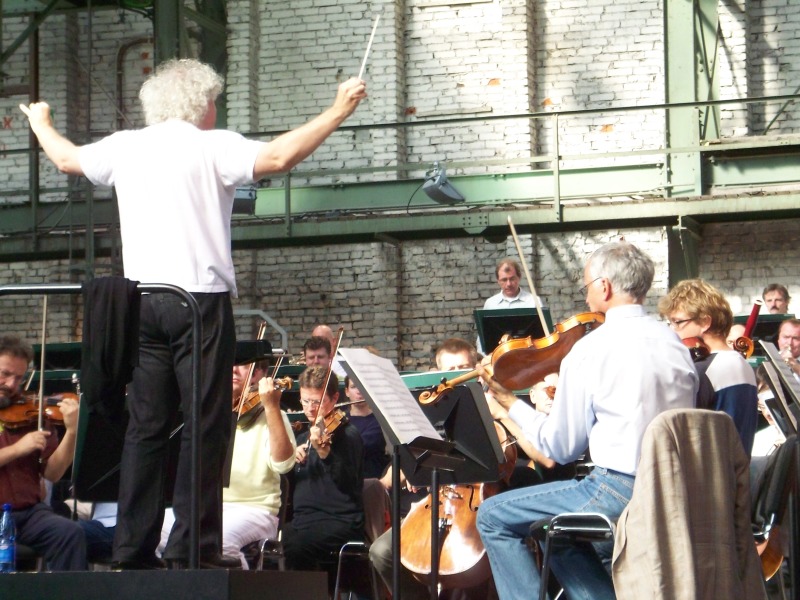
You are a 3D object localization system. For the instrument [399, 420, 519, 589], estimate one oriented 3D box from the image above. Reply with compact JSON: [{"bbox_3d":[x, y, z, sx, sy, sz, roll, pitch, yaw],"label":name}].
[{"bbox_3d":[0.278,0.704,10.894,0.430,1.357,0.270,2,-36,21],"label":"instrument"}]

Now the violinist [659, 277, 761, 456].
[{"bbox_3d":[0.990,0.582,9.455,0.800,1.280,0.580,-6,-9,42],"label":"violinist"}]

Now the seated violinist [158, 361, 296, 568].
[{"bbox_3d":[-0.722,0.833,11.377,0.580,1.280,0.800,-4,-8,31],"label":"seated violinist"}]

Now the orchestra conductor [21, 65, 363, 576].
[{"bbox_3d":[-0.726,0.050,9.600,1.170,1.800,0.580,-3,-7,22],"label":"orchestra conductor"}]

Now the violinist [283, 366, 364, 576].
[{"bbox_3d":[-0.351,0.918,12.029,0.500,1.250,0.780,-3,-7,25],"label":"violinist"}]

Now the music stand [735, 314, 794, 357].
[{"bbox_3d":[2.130,0.619,16.140,0.520,1.060,0.420,-3,-7,21],"label":"music stand"}]

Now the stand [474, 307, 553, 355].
[{"bbox_3d":[0.697,0.566,16.540,0.520,1.060,0.420,-3,-7,22],"label":"stand"}]

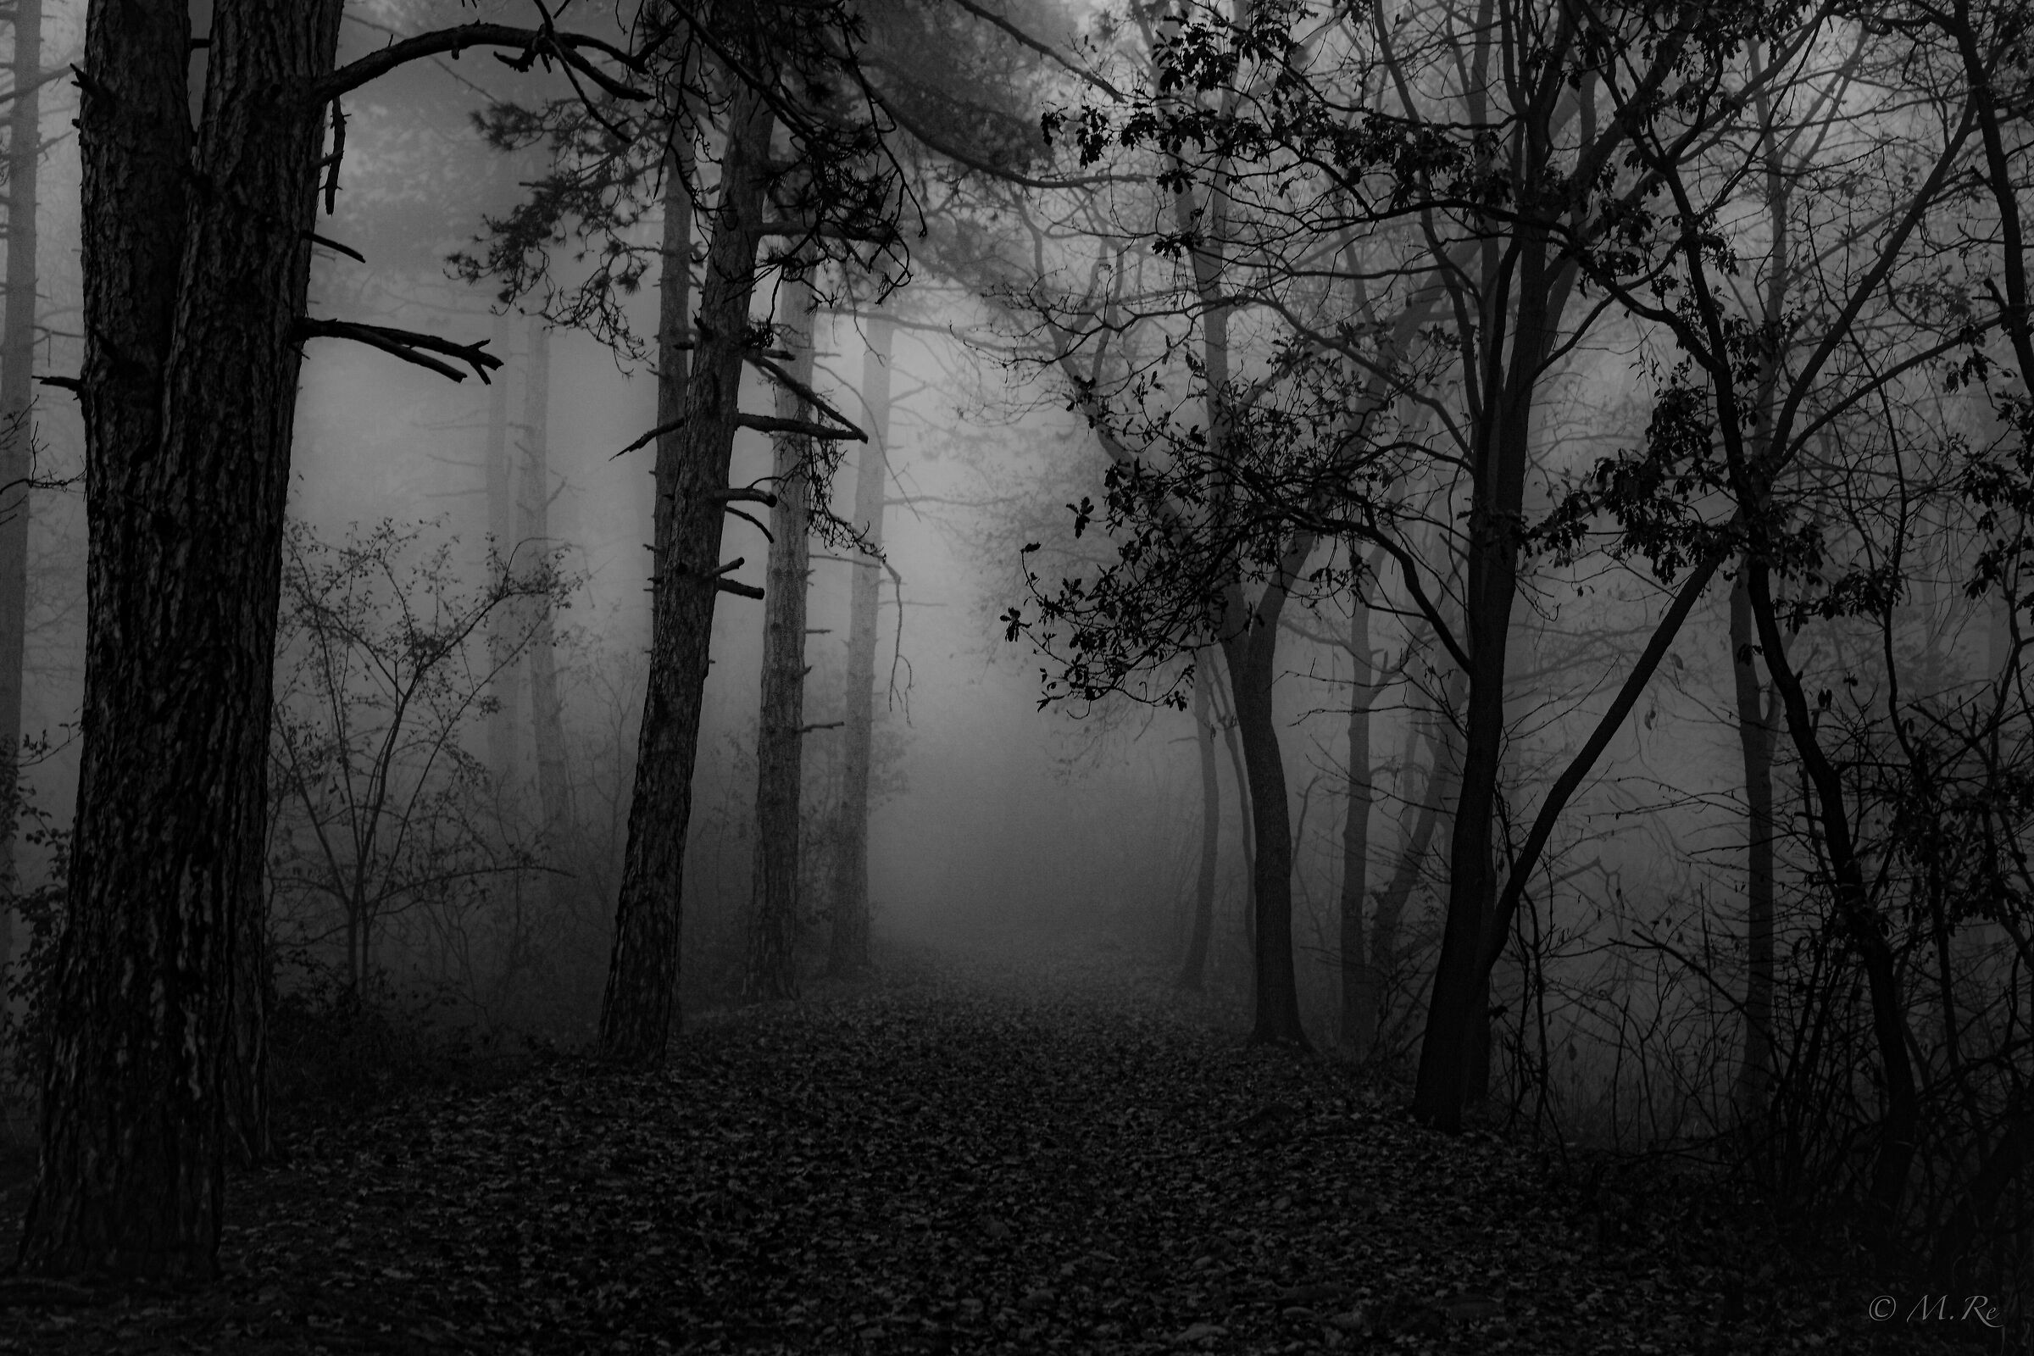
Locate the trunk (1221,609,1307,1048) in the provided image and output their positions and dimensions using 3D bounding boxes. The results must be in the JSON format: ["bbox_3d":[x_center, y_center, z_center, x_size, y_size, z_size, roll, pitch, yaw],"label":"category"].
[{"bbox_3d":[2.206,1.326,26.145,0.651,3.889,0.500,-2,-4,5],"label":"trunk"}]

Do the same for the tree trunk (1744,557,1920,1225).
[{"bbox_3d":[3.314,0.838,11.800,0.306,2.705,0.280,-11,-4,15],"label":"tree trunk"}]

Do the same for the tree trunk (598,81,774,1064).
[{"bbox_3d":[-2.610,-0.900,23.799,0.579,8.055,0.550,7,-4,-6],"label":"tree trunk"}]

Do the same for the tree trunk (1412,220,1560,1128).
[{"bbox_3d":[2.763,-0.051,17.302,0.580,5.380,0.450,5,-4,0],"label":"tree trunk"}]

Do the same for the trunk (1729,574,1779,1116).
[{"bbox_3d":[5.248,1.181,21.001,0.280,3.880,0.220,0,-4,0],"label":"trunk"}]

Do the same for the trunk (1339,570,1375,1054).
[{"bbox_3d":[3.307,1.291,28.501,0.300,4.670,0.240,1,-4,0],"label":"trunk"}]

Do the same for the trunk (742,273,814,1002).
[{"bbox_3d":[-2.844,-0.553,36.338,0.629,9.046,0.600,2,-4,-5],"label":"trunk"}]

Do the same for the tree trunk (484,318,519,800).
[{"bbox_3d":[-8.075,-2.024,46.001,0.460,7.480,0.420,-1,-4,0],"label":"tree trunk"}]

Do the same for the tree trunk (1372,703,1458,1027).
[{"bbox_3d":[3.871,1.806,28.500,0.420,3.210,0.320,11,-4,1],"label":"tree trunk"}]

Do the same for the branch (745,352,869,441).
[{"bbox_3d":[-1.505,-2.012,21.000,0.880,0.640,0.400,0,-4,0],"label":"branch"}]

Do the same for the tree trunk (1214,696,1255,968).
[{"bbox_3d":[2.289,1.573,31.000,0.240,2.850,0.160,-4,-4,0],"label":"tree trunk"}]

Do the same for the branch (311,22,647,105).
[{"bbox_3d":[-1.907,-2.175,10.400,1.187,0.298,0.320,0,-4,0],"label":"branch"}]

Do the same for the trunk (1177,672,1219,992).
[{"bbox_3d":[2.415,2.036,39.159,0.487,4.255,0.420,1,-4,4],"label":"trunk"}]

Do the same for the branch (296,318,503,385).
[{"bbox_3d":[-2.165,-1.148,10.300,0.724,0.184,0.220,9,-4,0],"label":"branch"}]

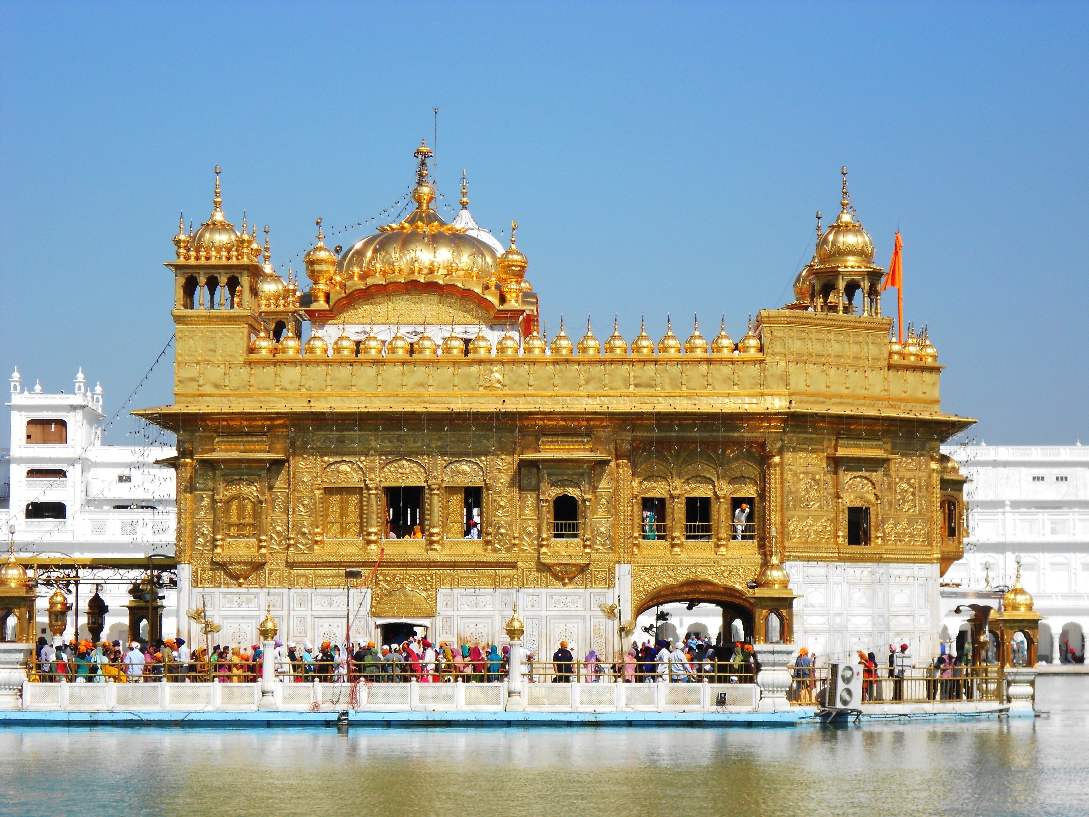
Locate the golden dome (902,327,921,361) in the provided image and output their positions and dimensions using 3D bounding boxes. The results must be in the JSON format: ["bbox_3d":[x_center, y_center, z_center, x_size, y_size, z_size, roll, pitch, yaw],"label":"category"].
[{"bbox_3d":[11.134,-1.974,82.057,0.565,1.090,0.565,0,-5,1],"label":"golden dome"}]

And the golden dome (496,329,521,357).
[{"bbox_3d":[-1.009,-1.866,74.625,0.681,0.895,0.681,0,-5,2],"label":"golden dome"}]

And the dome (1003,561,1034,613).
[{"bbox_3d":[13.260,4.941,75.637,0.877,1.531,0.877,0,-5,1],"label":"dome"}]

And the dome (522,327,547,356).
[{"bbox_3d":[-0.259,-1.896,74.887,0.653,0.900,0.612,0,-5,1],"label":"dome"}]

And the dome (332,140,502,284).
[{"bbox_3d":[-3.747,-5.812,81.057,4.970,4.374,4.970,0,-5,2],"label":"dome"}]

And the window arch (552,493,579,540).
[{"bbox_3d":[0.614,3.158,78.914,0.806,1.328,0.200,0,-5,1],"label":"window arch"}]

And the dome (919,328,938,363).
[{"bbox_3d":[10.957,-1.831,77.124,0.530,1.073,0.510,0,-5,1],"label":"dome"}]

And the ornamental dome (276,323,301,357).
[{"bbox_3d":[-7.090,-1.947,75.027,0.653,0.997,0.612,0,-5,1],"label":"ornamental dome"}]

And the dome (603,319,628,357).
[{"bbox_3d":[1.957,-1.969,74.535,0.656,1.058,0.656,0,-5,2],"label":"dome"}]

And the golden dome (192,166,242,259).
[{"bbox_3d":[-9.195,-5.454,76.044,1.387,2.680,1.387,0,-5,1],"label":"golden dome"}]

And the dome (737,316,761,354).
[{"bbox_3d":[5.667,-2.011,74.779,0.653,1.088,0.612,0,-5,1],"label":"dome"}]

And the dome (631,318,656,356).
[{"bbox_3d":[2.718,-1.968,74.509,0.679,1.058,0.679,0,-5,2],"label":"dome"}]

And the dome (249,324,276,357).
[{"bbox_3d":[-7.815,-1.913,74.855,0.683,0.957,0.683,0,-5,2],"label":"dome"}]

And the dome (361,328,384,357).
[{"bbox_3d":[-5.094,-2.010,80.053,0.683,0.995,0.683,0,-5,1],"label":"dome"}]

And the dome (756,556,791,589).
[{"bbox_3d":[6.380,4.569,75.283,0.925,0.969,0.925,0,-5,1],"label":"dome"}]

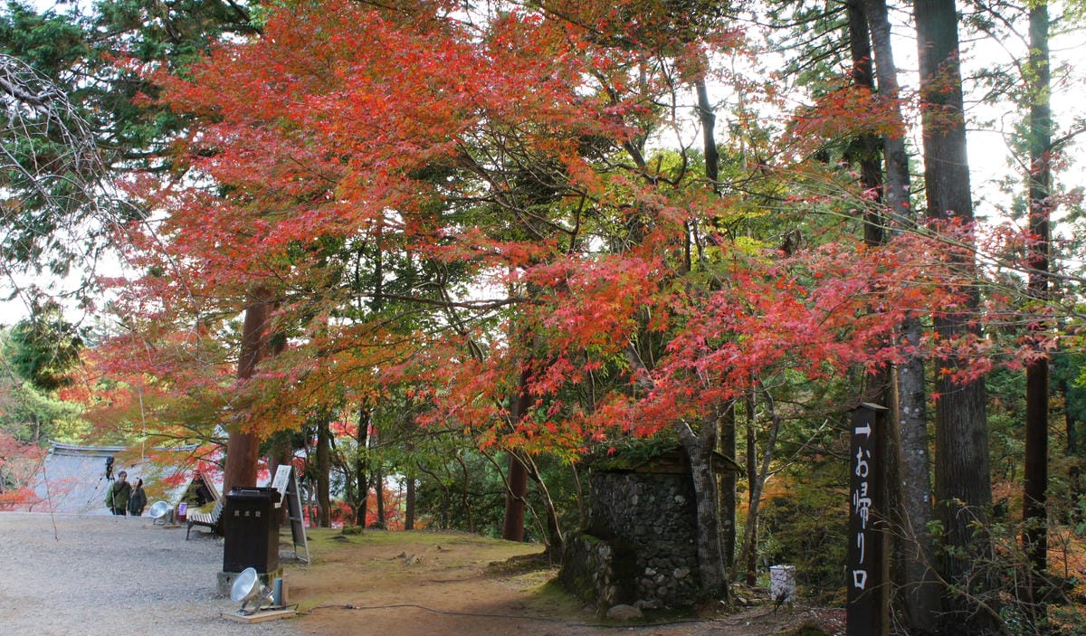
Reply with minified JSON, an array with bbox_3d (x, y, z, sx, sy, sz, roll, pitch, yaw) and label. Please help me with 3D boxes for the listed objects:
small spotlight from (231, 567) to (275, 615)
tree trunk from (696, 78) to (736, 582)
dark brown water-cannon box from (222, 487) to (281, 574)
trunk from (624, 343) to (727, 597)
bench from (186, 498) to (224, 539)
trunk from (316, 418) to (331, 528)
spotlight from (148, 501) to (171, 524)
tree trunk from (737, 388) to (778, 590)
[{"bbox_3d":[-3.224,3.038,9.050,0.420,0.500,0.470,-7,-11,38],"label":"small spotlight"},{"bbox_3d":[2.479,0.017,11.765,0.380,7.300,0.350,0,-9,0],"label":"tree trunk"},{"bbox_3d":[-3.749,2.759,10.597,0.600,1.030,0.380,-2,-9,10],"label":"dark brown water-cannon box"},{"bbox_3d":[1.625,1.877,10.050,1.200,3.150,0.550,0,-9,0],"label":"trunk"},{"bbox_3d":[-7.057,4.144,17.008,0.680,0.780,1.700,4,-10,-23],"label":"bench"},{"bbox_3d":[-4.869,3.468,18.291,0.360,2.470,0.330,0,-9,0],"label":"trunk"},{"bbox_3d":[-8.248,4.202,17.500,0.420,0.480,0.460,-3,-9,20],"label":"spotlight"},{"bbox_3d":[2.838,2.259,10.750,0.520,2.600,0.400,0,-9,0],"label":"tree trunk"}]

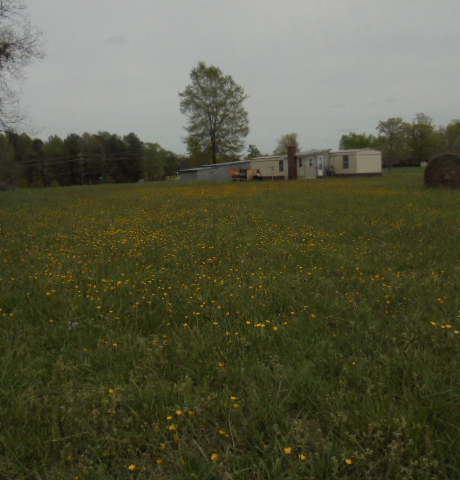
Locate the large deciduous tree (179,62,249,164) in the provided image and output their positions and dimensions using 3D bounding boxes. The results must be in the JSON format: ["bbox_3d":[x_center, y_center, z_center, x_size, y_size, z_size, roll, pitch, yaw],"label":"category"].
[{"bbox_3d":[-2.918,-21.131,85.000,12.200,20.800,12.200,-2,8,0],"label":"large deciduous tree"}]

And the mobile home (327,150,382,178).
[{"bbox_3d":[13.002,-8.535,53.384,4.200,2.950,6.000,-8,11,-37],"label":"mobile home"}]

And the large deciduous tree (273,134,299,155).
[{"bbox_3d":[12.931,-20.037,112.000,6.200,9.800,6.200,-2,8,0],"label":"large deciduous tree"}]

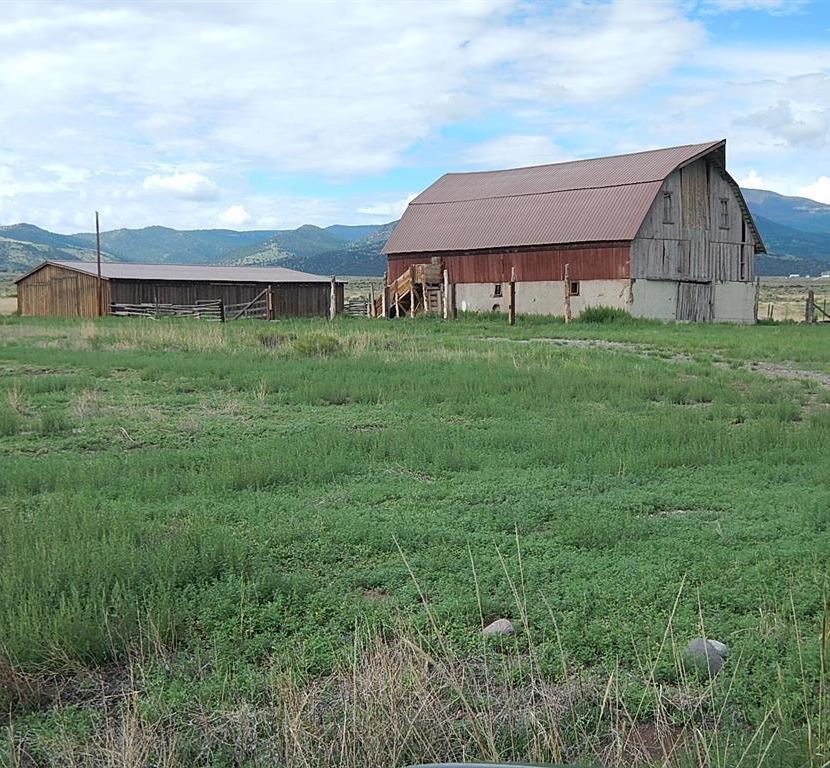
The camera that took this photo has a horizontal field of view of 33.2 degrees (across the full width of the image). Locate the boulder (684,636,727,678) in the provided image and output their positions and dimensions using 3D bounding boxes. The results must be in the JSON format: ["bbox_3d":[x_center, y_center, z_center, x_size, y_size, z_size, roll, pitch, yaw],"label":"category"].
[{"bbox_3d":[1.413,1.330,6.750,0.205,0.170,0.190,0,3,0],"label":"boulder"}]

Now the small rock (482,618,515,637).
[{"bbox_3d":[0.441,1.303,7.350,0.180,0.120,0.160,0,3,0],"label":"small rock"}]

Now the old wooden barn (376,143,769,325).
[{"bbox_3d":[10.007,-9.282,89.340,11.586,10.203,24.864,-2,4,-38],"label":"old wooden barn"}]

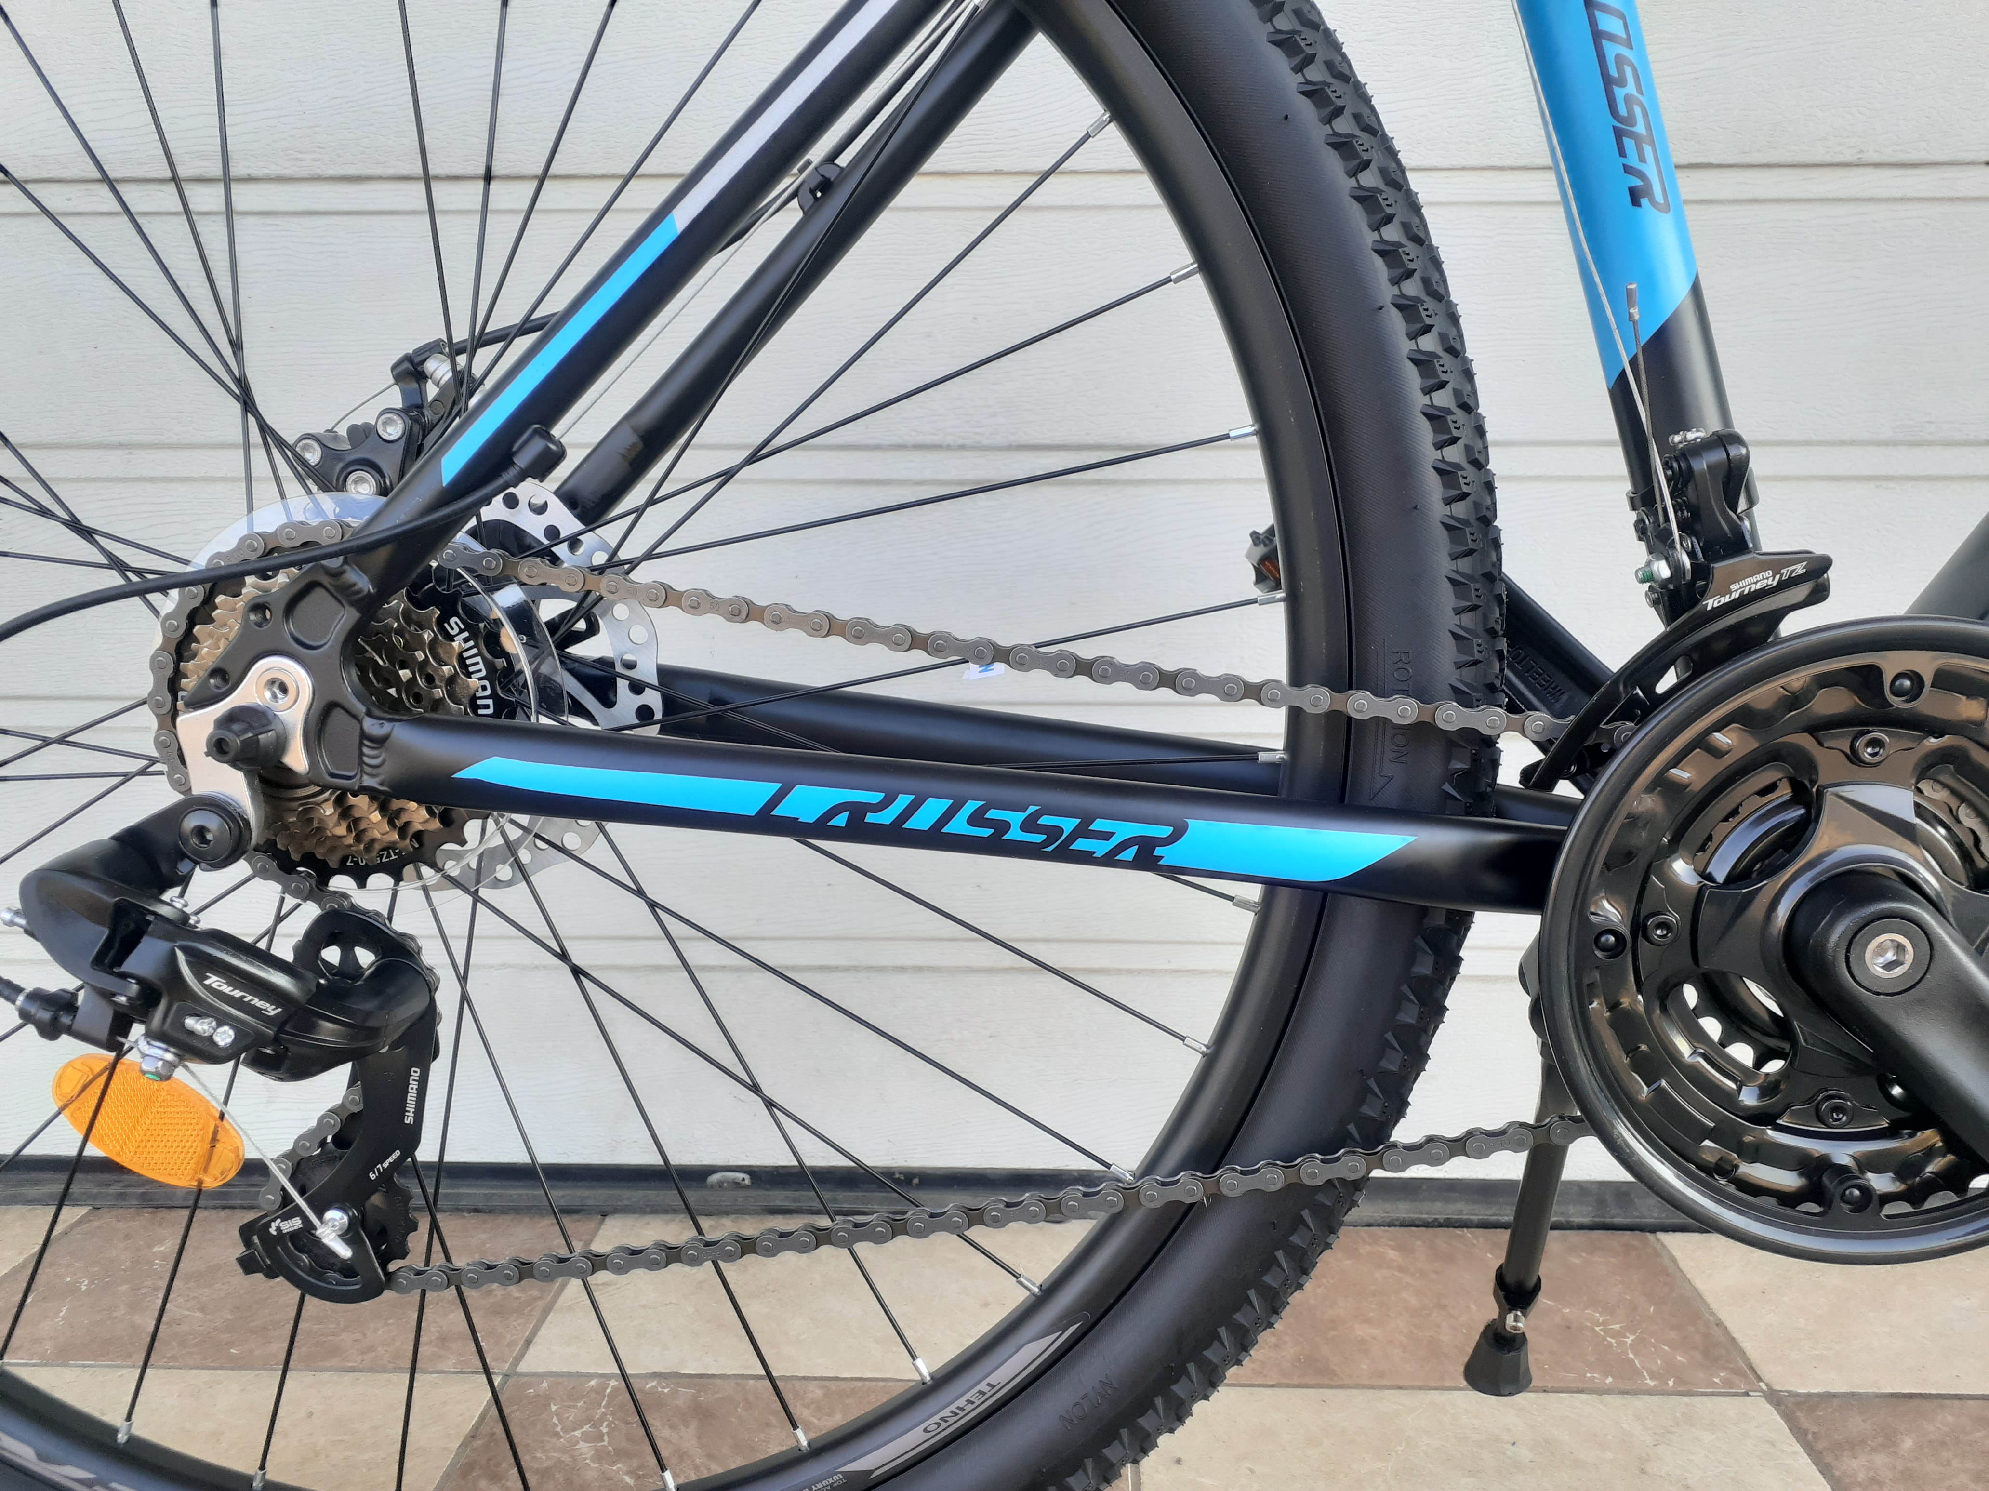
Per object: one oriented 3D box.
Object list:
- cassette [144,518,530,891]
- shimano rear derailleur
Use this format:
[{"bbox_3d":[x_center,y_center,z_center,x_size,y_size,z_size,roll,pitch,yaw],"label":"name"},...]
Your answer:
[{"bbox_3d":[-0.209,-0.008,0.476,0.118,0.118,0.036,1,10,4],"label":"cassette"},{"bbox_3d":[-0.237,0.099,0.485,0.115,0.182,0.066,1,10,4],"label":"shimano rear derailleur"}]

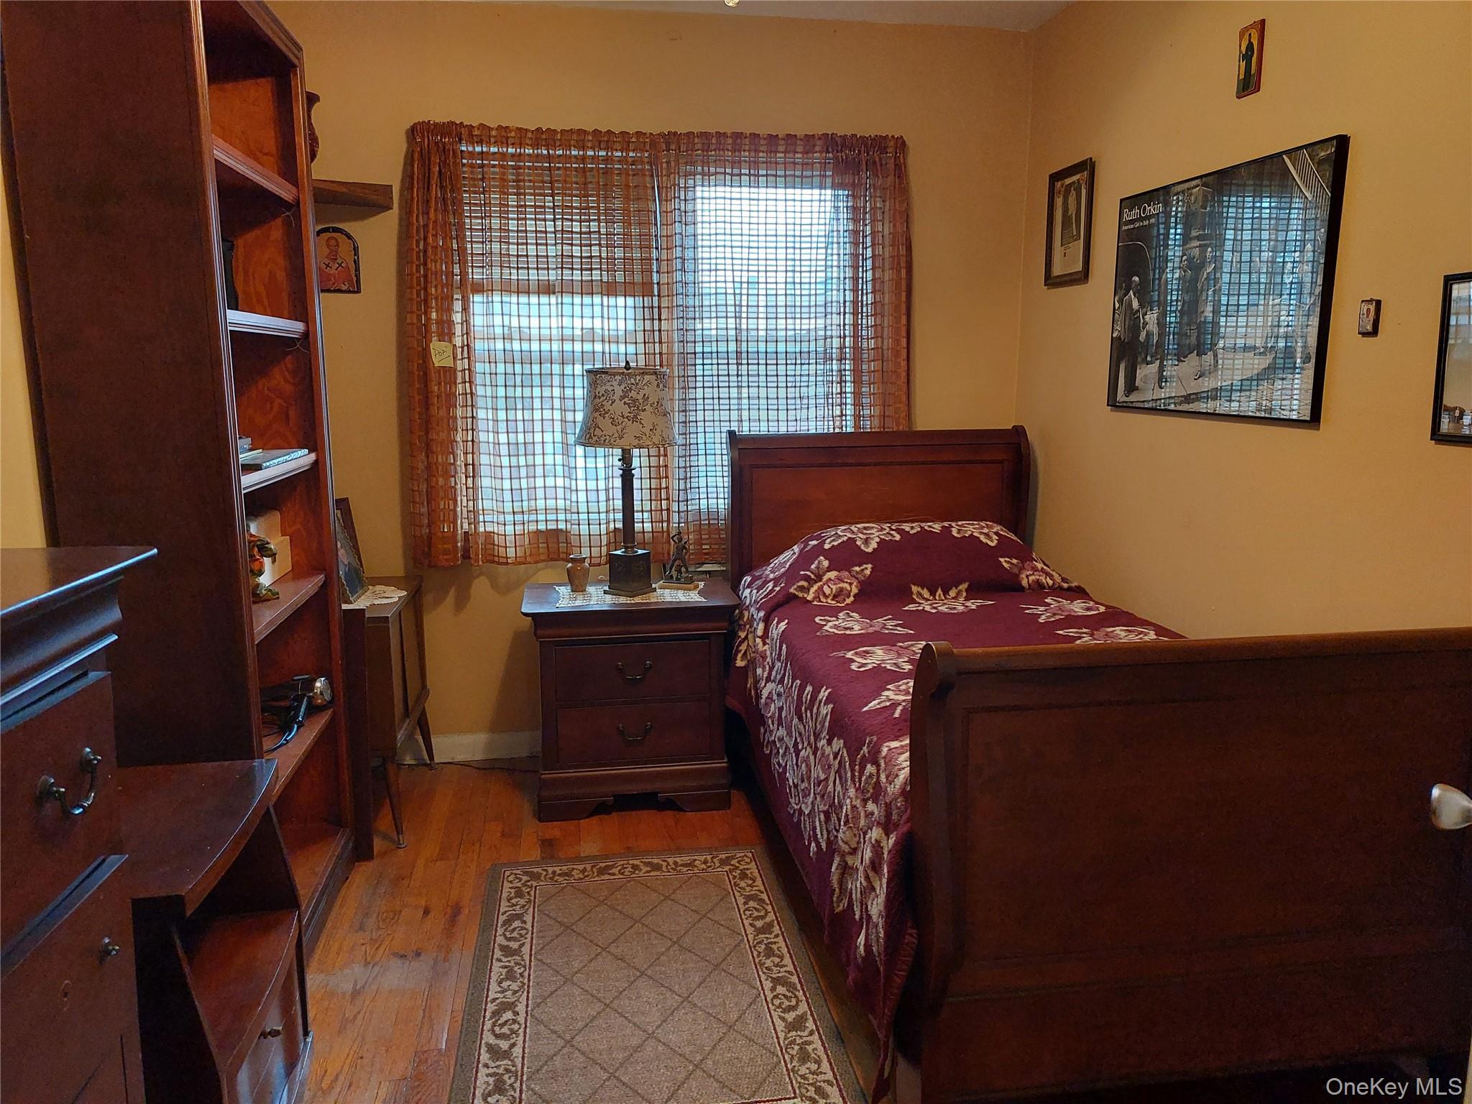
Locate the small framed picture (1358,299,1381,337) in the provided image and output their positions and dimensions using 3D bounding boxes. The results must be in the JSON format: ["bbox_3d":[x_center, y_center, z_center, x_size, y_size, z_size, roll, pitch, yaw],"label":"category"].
[{"bbox_3d":[1.267,-0.467,2.040,0.014,0.068,0.038,-2,11,-9],"label":"small framed picture"}]

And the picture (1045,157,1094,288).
[{"bbox_3d":[1.051,-1.031,3.238,0.020,0.358,0.276,-2,11,-9],"label":"picture"}]

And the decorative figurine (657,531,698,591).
[{"bbox_3d":[-0.184,0.024,3.222,0.120,0.183,0.065,2,11,8],"label":"decorative figurine"}]

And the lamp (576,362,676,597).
[{"bbox_3d":[-0.327,-0.220,3.106,0.298,0.706,0.298,-2,11,-9],"label":"lamp"}]

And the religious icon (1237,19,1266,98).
[{"bbox_3d":[1.194,-1.141,2.368,0.013,0.150,0.075,-2,11,-9],"label":"religious icon"}]

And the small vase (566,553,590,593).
[{"bbox_3d":[-0.490,0.064,3.189,0.073,0.116,0.073,-2,11,-9],"label":"small vase"}]

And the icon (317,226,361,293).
[{"bbox_3d":[-1.272,-0.921,3.213,0.160,0.205,0.018,-2,11,-9],"label":"icon"}]

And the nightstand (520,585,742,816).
[{"bbox_3d":[-0.334,0.453,3.244,0.638,0.669,0.386,-2,11,-9],"label":"nightstand"}]

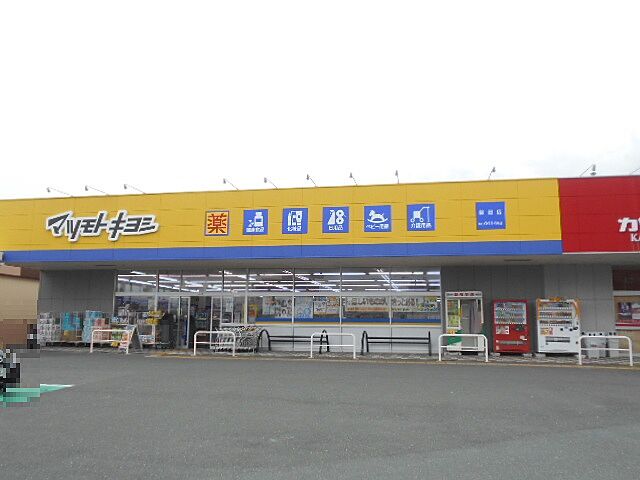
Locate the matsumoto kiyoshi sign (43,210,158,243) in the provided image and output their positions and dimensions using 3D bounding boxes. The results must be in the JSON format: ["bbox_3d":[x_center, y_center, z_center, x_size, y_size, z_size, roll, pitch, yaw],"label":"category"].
[{"bbox_3d":[-7.897,-0.490,20.139,4.421,1.085,0.150,-1,-7,11],"label":"matsumoto kiyoshi sign"}]

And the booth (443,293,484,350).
[{"bbox_3d":[5.072,2.898,19.584,1.186,2.063,0.780,-1,-7,11],"label":"booth"}]

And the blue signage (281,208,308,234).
[{"bbox_3d":[-0.813,-0.623,18.521,0.868,0.868,0.100,-1,-7,11],"label":"blue signage"}]

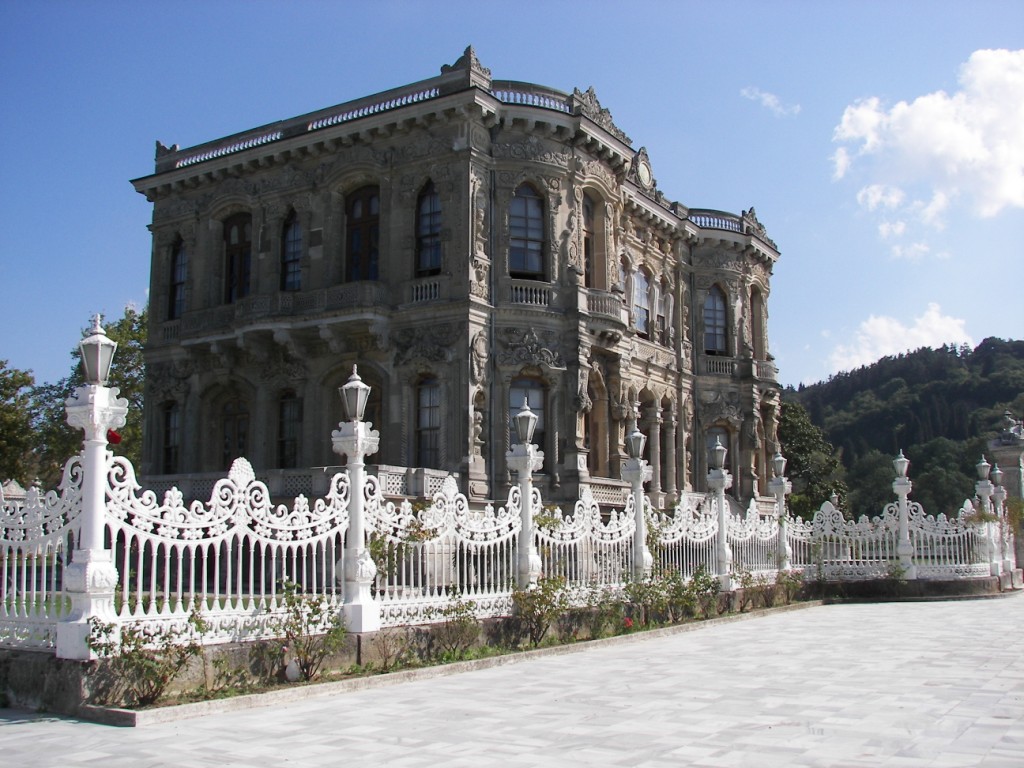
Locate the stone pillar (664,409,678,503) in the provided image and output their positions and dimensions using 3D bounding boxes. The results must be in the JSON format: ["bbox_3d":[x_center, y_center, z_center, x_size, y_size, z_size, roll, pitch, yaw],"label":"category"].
[{"bbox_3d":[6.763,3.029,45.409,0.520,3.870,0.520,0,-9,0],"label":"stone pillar"}]

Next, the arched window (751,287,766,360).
[{"bbox_3d":[11.393,-2.898,50.462,0.423,3.525,1.805,-5,-10,32],"label":"arched window"}]

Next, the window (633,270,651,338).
[{"bbox_3d":[5.431,-3.471,44.583,0.310,3.144,1.607,-5,-10,32],"label":"window"}]

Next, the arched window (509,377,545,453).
[{"bbox_3d":[0.469,1.304,33.686,1.260,3.070,0.300,3,-9,-18],"label":"arched window"}]

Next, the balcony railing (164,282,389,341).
[{"bbox_3d":[-8.052,-2.415,36.604,9.165,1.015,1.297,-5,-10,32],"label":"balcony railing"}]

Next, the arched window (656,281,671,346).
[{"bbox_3d":[6.491,-3.179,46.223,0.310,3.088,1.241,-5,-10,32],"label":"arched window"}]

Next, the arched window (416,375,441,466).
[{"bbox_3d":[-2.531,1.256,33.351,1.000,3.070,0.300,-5,-10,32],"label":"arched window"}]

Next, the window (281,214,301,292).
[{"bbox_3d":[-7.668,-4.569,37.525,1.010,3.250,0.300,-5,-10,32],"label":"window"}]

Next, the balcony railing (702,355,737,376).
[{"bbox_3d":[9.330,-0.809,47.880,1.579,0.902,0.254,3,-9,-19],"label":"balcony railing"}]

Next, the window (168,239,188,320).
[{"bbox_3d":[-12.796,-4.084,40.892,1.029,3.328,0.338,-5,-10,32],"label":"window"}]

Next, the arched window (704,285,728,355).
[{"bbox_3d":[9.122,-2.906,48.068,1.210,3.270,0.300,3,-9,-18],"label":"arched window"}]

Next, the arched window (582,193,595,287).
[{"bbox_3d":[2.576,-5.048,36.939,0.423,3.469,1.833,-5,-10,32],"label":"arched window"}]

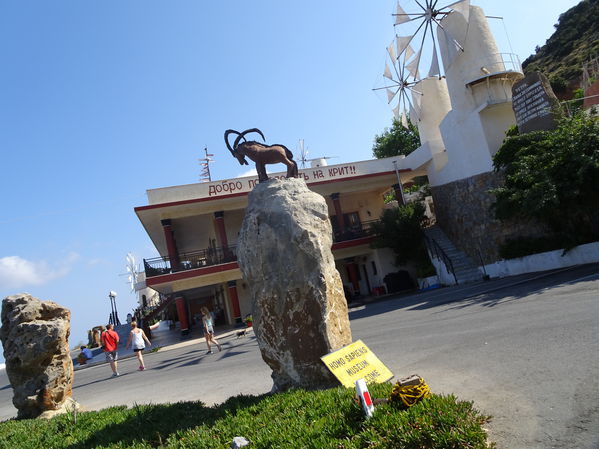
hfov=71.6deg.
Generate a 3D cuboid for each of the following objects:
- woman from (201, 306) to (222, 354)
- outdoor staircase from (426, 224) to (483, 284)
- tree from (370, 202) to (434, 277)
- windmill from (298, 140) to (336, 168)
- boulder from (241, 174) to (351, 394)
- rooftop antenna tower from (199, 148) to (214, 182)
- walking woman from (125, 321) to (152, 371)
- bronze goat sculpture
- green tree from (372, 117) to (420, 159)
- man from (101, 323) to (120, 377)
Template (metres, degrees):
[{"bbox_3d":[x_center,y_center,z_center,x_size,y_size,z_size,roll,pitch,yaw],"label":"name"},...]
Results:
[{"bbox_3d":[-3.297,3.857,15.242,0.620,1.660,0.450,-11,-8,-6],"label":"woman"},{"bbox_3d":[9.675,1.759,27.130,1.600,4.000,5.200,-12,-8,0],"label":"outdoor staircase"},{"bbox_3d":[6.748,1.048,27.200,3.800,4.900,3.700,-11,-8,-2],"label":"tree"},{"bbox_3d":[1.553,-4.444,30.000,2.300,3.600,3.000,-9,-9,-15],"label":"windmill"},{"bbox_3d":[-0.090,1.077,7.450,1.750,3.650,1.300,-11,-8,-2],"label":"boulder"},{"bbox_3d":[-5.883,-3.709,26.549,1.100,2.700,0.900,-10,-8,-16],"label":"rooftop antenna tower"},{"bbox_3d":[-5.665,4.243,14.574,0.680,1.660,0.420,-8,-9,-21],"label":"walking woman"},{"bbox_3d":[-0.728,-1.269,7.750,1.180,1.040,0.480,-11,-8,-5],"label":"bronze goat sculpture"},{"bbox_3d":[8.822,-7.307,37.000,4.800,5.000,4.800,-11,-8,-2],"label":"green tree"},{"bbox_3d":[-6.579,4.356,14.423,0.560,1.760,0.400,-8,-9,-21],"label":"man"}]

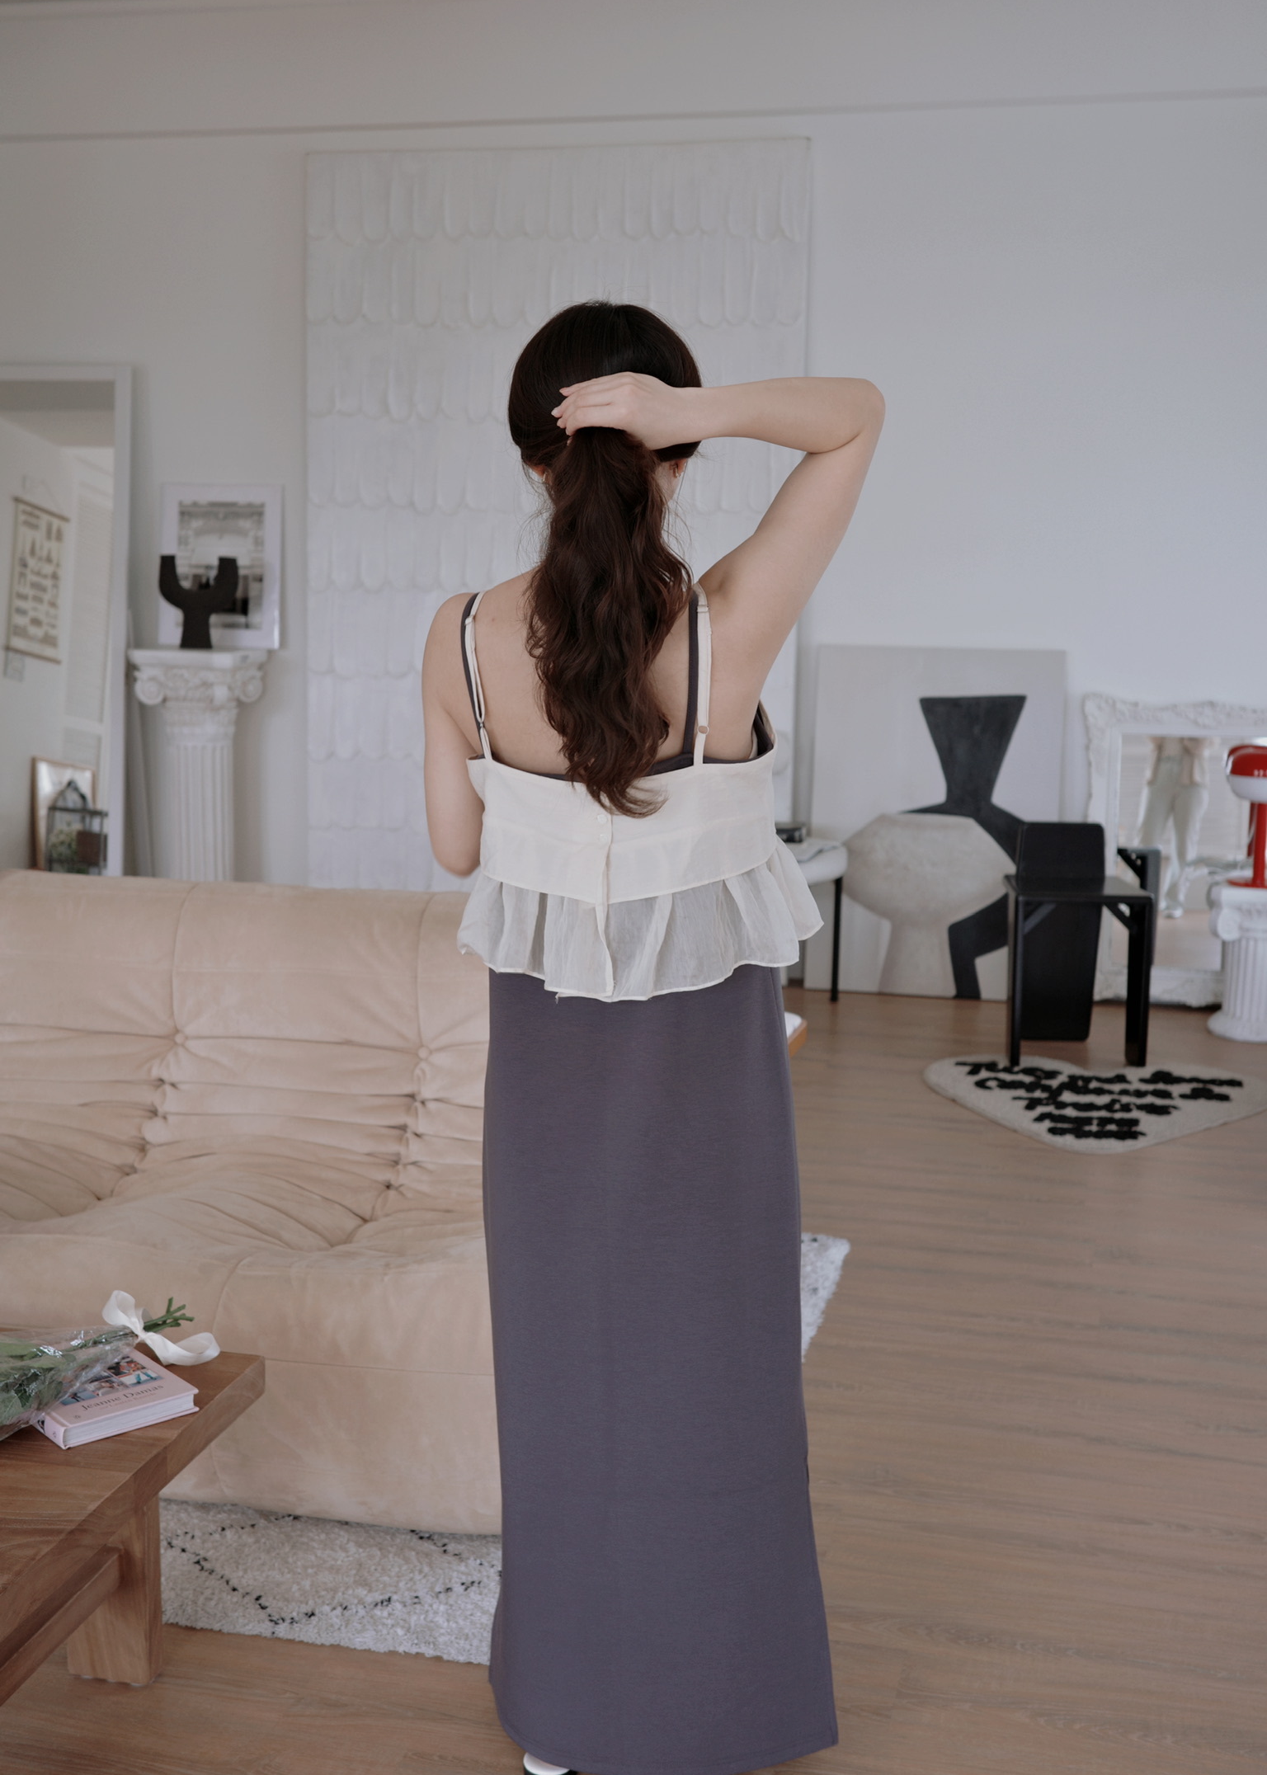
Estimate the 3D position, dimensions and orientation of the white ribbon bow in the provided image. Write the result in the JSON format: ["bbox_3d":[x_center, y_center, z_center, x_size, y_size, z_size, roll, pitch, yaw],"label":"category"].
[{"bbox_3d":[-0.603,0.562,2.688,0.152,0.087,0.068,0,9,-8],"label":"white ribbon bow"}]

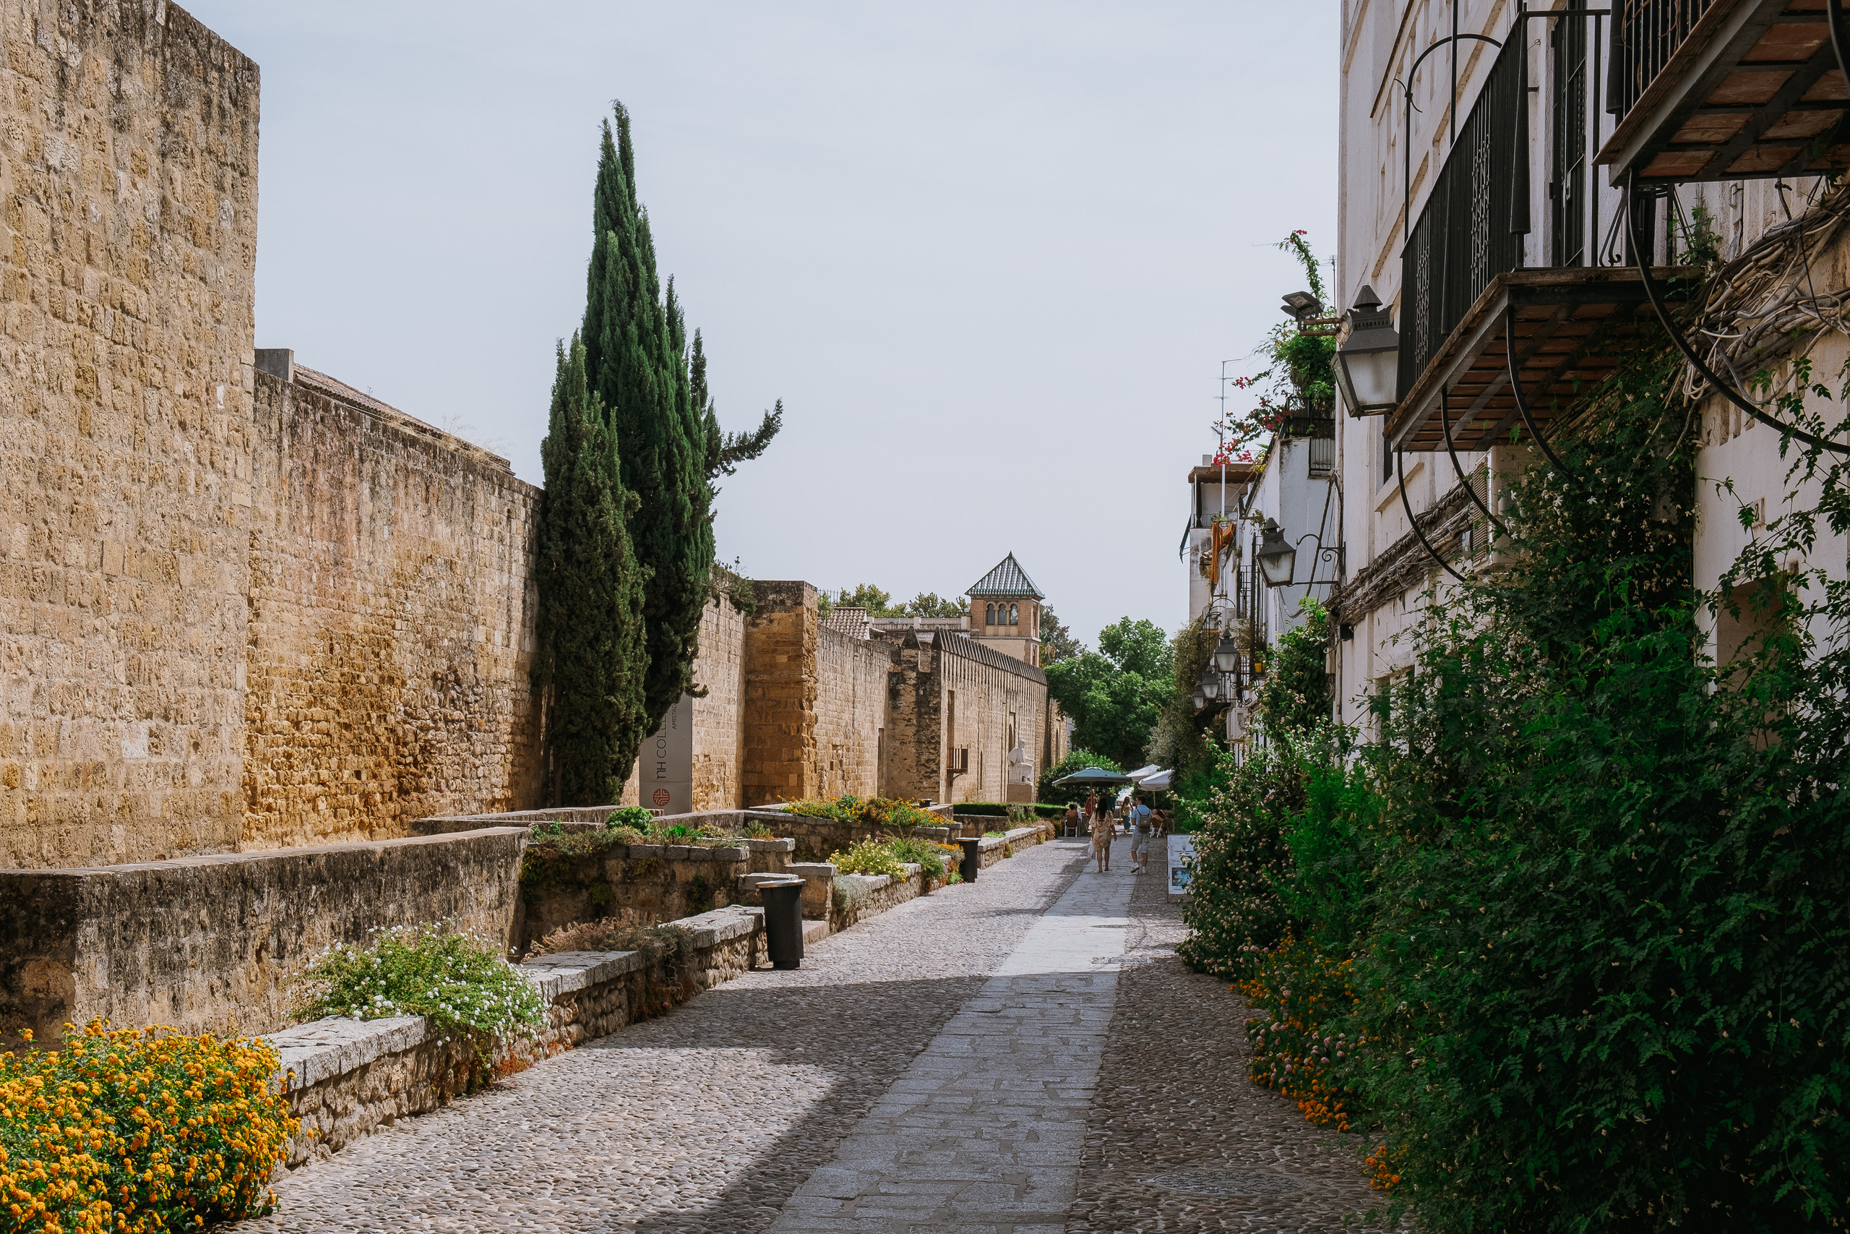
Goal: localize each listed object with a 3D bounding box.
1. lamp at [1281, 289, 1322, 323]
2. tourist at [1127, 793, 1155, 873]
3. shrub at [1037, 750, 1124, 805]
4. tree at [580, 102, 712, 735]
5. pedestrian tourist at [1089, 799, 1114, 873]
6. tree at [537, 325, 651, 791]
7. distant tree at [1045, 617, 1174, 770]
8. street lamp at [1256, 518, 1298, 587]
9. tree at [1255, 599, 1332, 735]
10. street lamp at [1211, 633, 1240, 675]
[{"bbox_3d":[4.192,-3.457,24.600,0.330,0.354,0.400,3,-3,-31],"label":"lamp"},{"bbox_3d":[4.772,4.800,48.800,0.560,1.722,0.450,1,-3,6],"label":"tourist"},{"bbox_3d":[6.742,7.420,95.000,3.500,3.477,4.000,1,-3,6],"label":"shrub"},{"bbox_3d":[-5.288,-3.061,42.000,2.400,13.396,2.500,1,-3,6],"label":"tree"},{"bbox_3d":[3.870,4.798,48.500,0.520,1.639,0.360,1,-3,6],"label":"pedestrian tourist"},{"bbox_3d":[-5.830,-0.730,38.500,1.900,8.329,1.950,1,-3,6],"label":"tree"},{"bbox_3d":[9.841,5.534,118.000,7.200,10.990,7.600,1,-3,6],"label":"distant tree"},{"bbox_3d":[3.854,-0.704,24.200,0.440,0.759,0.440,1,-3,6],"label":"street lamp"},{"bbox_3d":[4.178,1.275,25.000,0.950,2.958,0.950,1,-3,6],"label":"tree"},{"bbox_3d":[5.520,0.647,40.400,0.440,0.766,0.440,1,-3,6],"label":"street lamp"}]

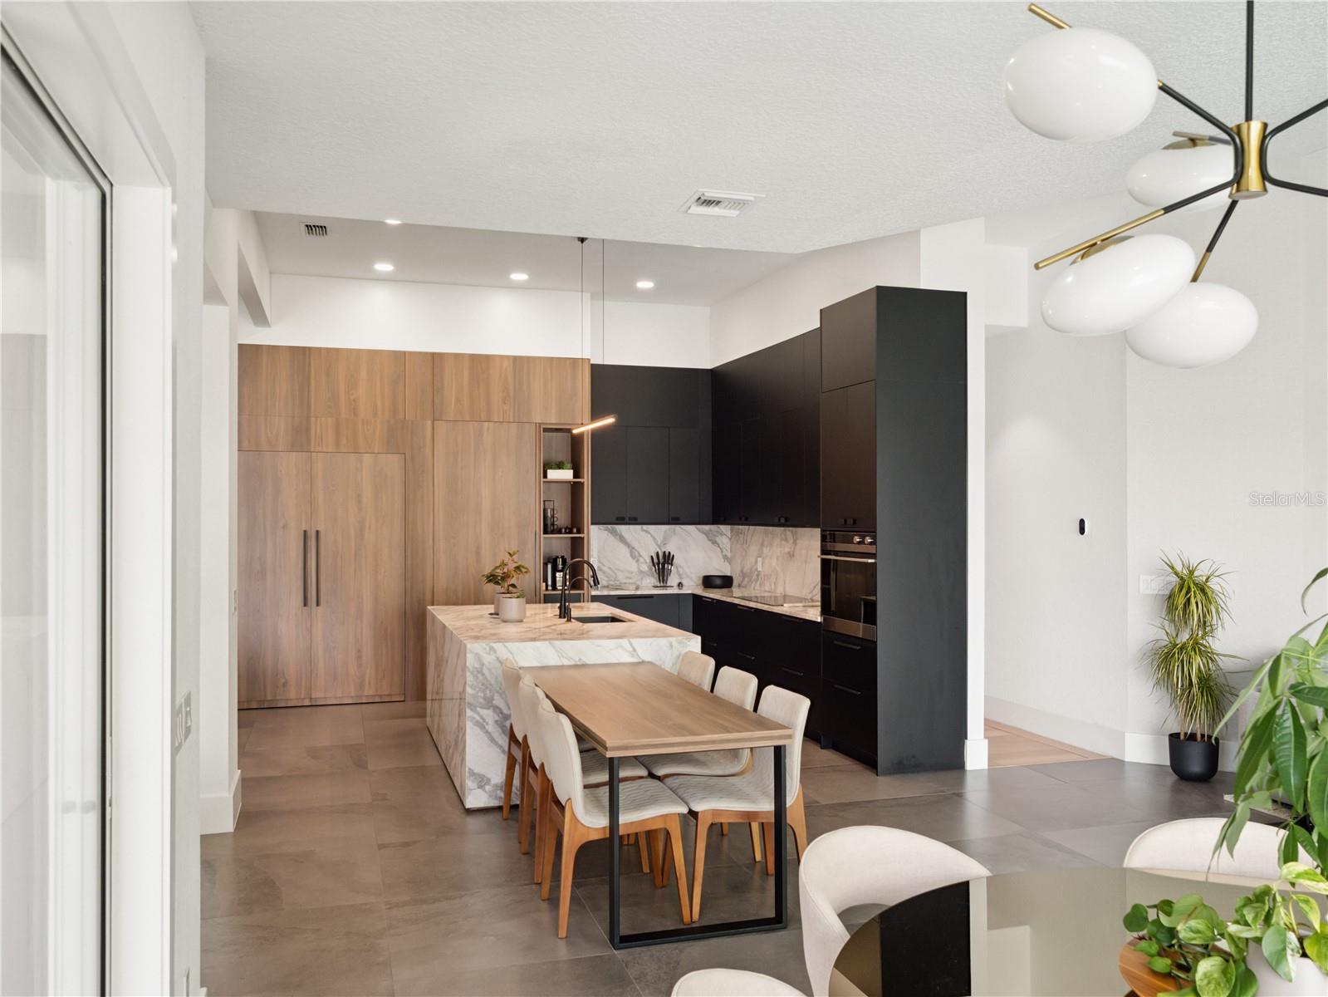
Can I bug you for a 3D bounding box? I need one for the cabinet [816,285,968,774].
[{"bbox_3d":[1.518,0.206,7.191,0.635,3.057,0.808,0,-1,-17],"label":"cabinet"}]

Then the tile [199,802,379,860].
[{"bbox_3d":[-1.915,1.718,5.564,0.802,0.015,0.818,0,-1,-17],"label":"tile"}]

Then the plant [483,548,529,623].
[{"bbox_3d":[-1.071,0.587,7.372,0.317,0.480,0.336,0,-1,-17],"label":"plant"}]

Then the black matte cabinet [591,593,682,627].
[{"bbox_3d":[-0.335,1.340,10.375,0.883,0.864,0.595,0,-1,-17],"label":"black matte cabinet"}]

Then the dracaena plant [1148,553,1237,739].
[{"bbox_3d":[3.288,0.927,6.691,0.530,1.156,0.480,0,-1,26],"label":"dracaena plant"}]

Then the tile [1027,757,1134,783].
[{"bbox_3d":[2.743,1.738,6.833,0.733,0.015,0.498,0,-1,-17],"label":"tile"}]

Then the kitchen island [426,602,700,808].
[{"bbox_3d":[-0.801,1.280,7.295,1.361,0.909,2.438,0,-1,-17],"label":"kitchen island"}]

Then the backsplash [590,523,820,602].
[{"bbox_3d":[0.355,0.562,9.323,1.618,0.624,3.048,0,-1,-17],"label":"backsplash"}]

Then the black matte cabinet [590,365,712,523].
[{"bbox_3d":[-0.205,-0.510,10.586,1.331,1.534,0.335,0,-1,-17],"label":"black matte cabinet"}]

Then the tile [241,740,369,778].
[{"bbox_3d":[-2.384,1.739,7.109,0.802,0.015,0.818,0,-1,-17],"label":"tile"}]

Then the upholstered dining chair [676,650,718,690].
[{"bbox_3d":[-0.050,1.280,5.742,0.547,0.859,0.466,0,-1,-17],"label":"upholstered dining chair"}]

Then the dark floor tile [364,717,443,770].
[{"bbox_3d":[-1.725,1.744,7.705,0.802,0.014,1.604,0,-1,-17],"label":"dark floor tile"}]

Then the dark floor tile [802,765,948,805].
[{"bbox_3d":[1.159,1.726,6.488,0.802,0.014,0.802,0,-1,-17],"label":"dark floor tile"}]

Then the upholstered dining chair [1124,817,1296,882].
[{"bbox_3d":[1.445,1.284,2.781,0.560,0.780,0.560,0,-1,21],"label":"upholstered dining chair"}]

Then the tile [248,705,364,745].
[{"bbox_3d":[-2.735,1.754,8.263,0.802,0.015,1.555,0,-1,-17],"label":"tile"}]

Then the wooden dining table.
[{"bbox_3d":[-0.148,1.318,5.117,0.758,0.766,2.107,0,-1,-17],"label":"wooden dining table"}]

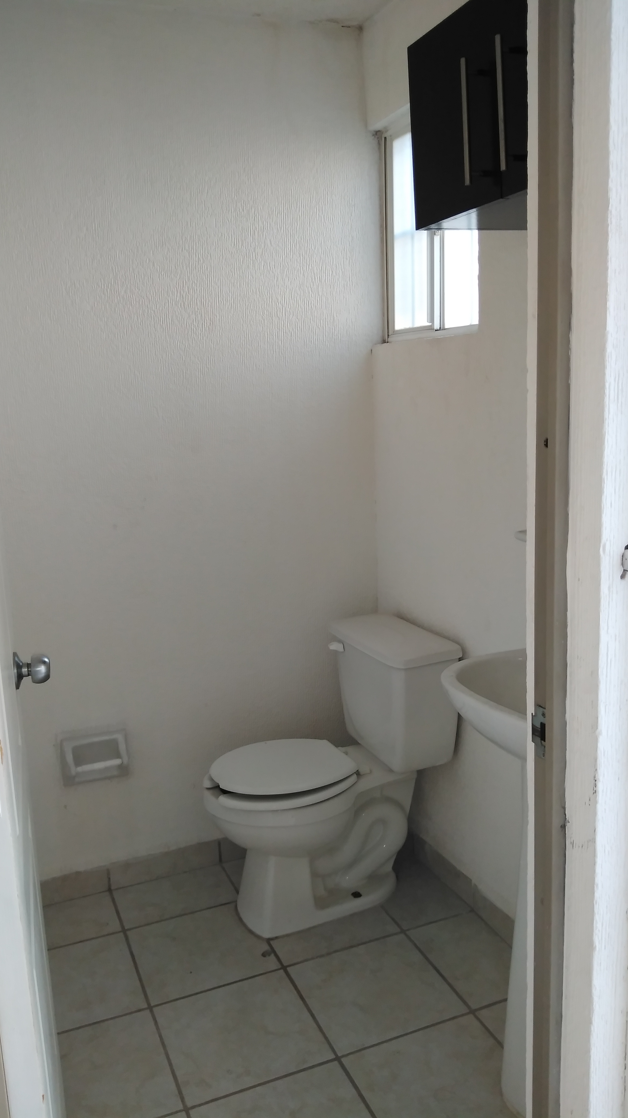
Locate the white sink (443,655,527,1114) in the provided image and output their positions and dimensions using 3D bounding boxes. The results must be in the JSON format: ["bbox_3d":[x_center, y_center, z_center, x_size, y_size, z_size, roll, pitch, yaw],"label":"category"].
[{"bbox_3d":[0.475,0.647,1.614,0.375,0.830,0.508,-6,10,-22],"label":"white sink"}]

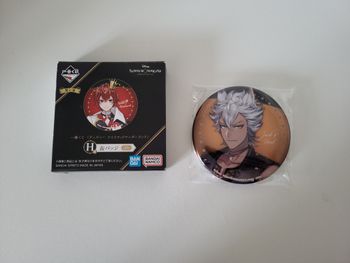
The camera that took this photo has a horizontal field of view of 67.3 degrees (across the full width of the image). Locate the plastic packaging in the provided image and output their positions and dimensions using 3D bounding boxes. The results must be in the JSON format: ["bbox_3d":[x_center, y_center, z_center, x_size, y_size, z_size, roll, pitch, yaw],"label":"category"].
[{"bbox_3d":[0.051,0.002,0.202,0.075,0.009,0.075,0,83,0],"label":"plastic packaging"}]

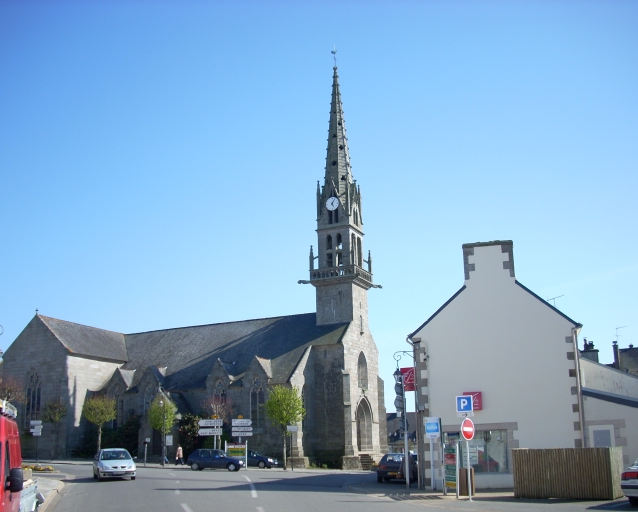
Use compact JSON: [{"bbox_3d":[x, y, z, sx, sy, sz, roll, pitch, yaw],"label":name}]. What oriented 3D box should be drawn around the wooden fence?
[{"bbox_3d":[8.107,7.076,23.819,3.090,1.520,1.510,-10,-17,32],"label":"wooden fence"}]

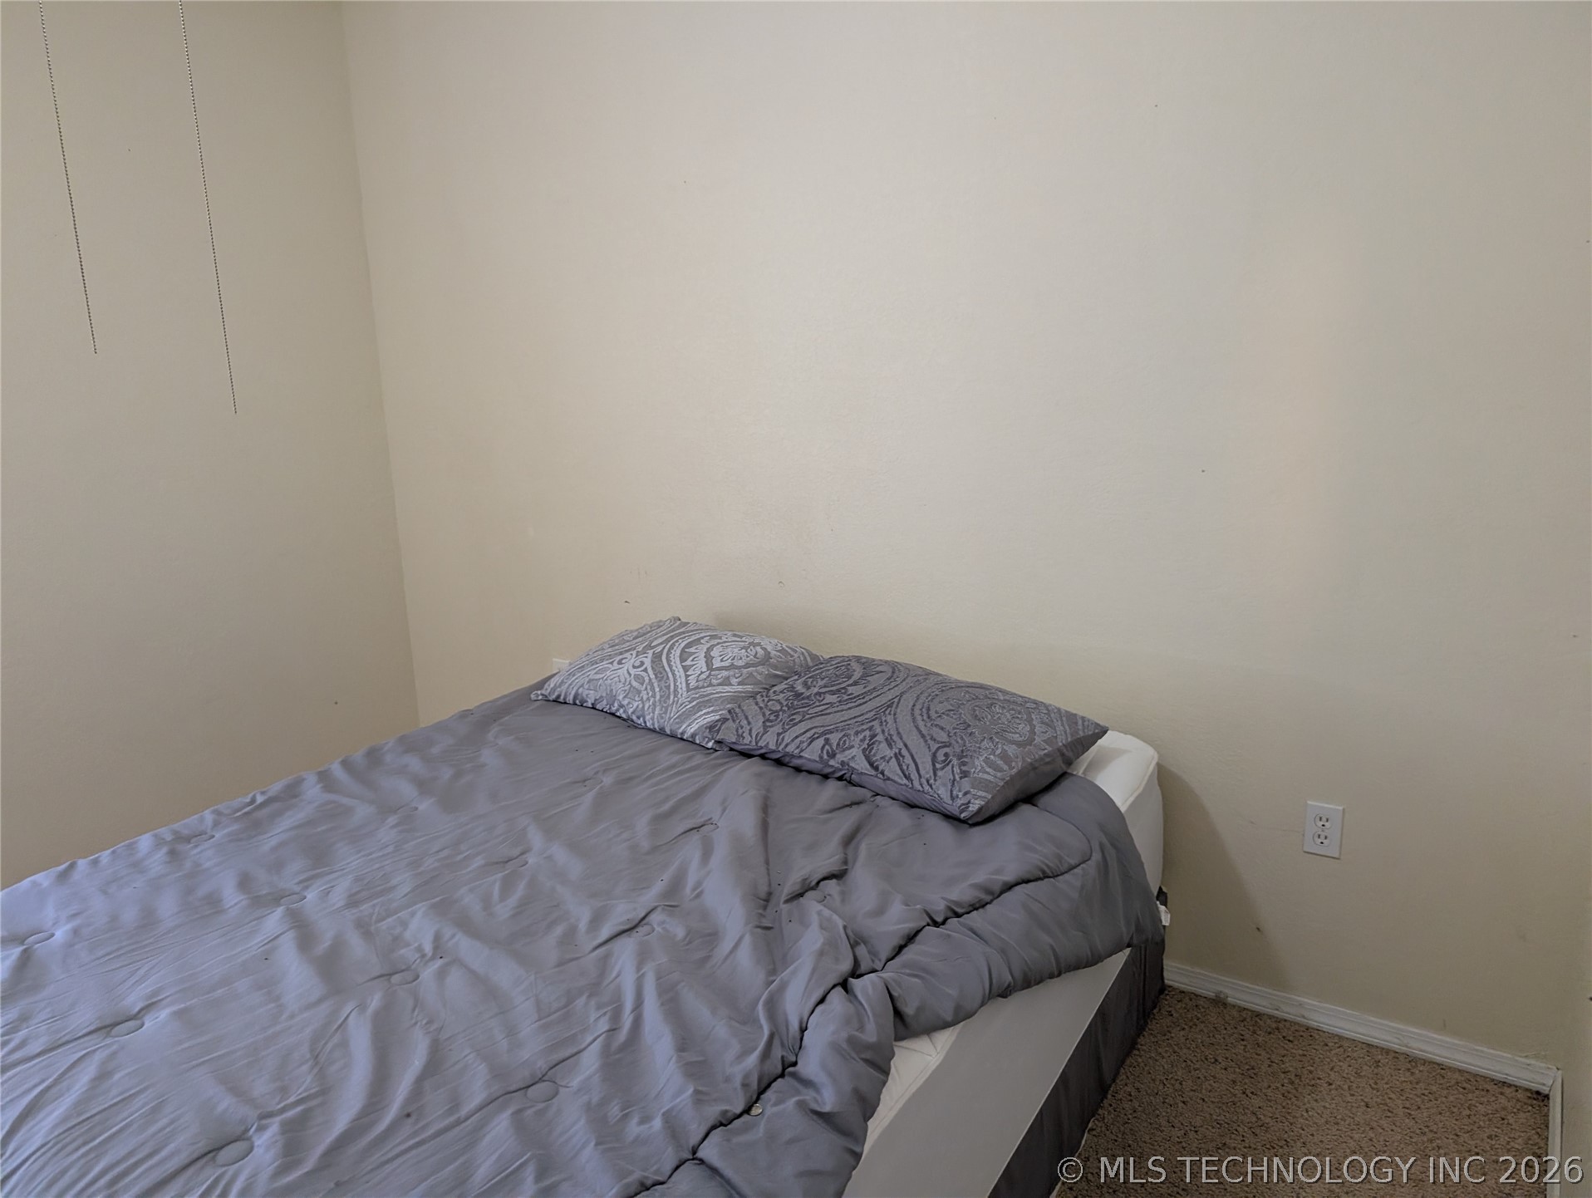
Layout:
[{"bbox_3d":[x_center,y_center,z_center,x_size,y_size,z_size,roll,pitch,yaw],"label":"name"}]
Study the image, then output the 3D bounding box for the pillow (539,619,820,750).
[{"bbox_3d":[-0.274,0.197,2.885,0.660,0.160,0.500,8,25,36],"label":"pillow"}]

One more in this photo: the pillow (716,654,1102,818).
[{"bbox_3d":[0.244,0.280,2.447,0.690,0.160,0.510,10,23,34],"label":"pillow"}]

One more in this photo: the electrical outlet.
[{"bbox_3d":[1.115,0.490,2.336,0.070,0.114,0.007,6,14,33],"label":"electrical outlet"}]

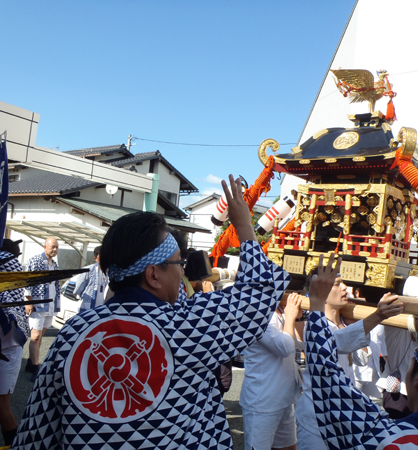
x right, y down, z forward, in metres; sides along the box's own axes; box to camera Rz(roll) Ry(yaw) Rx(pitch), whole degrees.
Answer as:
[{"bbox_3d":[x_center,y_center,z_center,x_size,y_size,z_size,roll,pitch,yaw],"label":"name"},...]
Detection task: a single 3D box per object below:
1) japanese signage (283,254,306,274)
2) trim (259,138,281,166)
[{"bbox_3d":[0.572,0.268,3.254,0.158,0.115,0.018,3,-5,44],"label":"japanese signage"},{"bbox_3d":[0.424,-0.509,3.458,0.160,0.205,0.055,7,-3,0],"label":"trim"}]

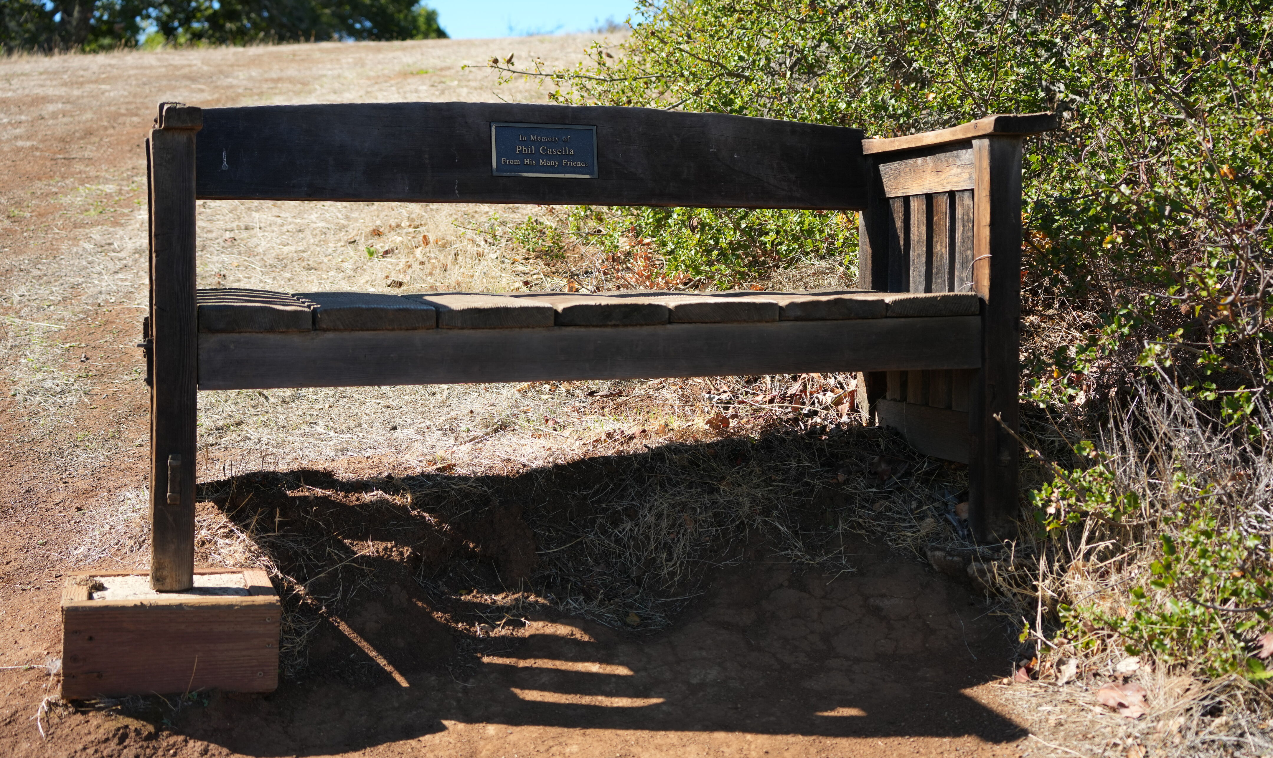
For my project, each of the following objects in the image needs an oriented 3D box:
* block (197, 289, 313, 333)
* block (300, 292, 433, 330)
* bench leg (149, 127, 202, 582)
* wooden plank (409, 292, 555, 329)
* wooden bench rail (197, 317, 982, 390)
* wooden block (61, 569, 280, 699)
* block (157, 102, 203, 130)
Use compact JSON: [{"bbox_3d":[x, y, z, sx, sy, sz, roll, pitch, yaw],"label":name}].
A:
[{"bbox_3d":[-0.652,-0.117,2.963,0.178,0.041,0.436,-1,6,-16],"label":"block"},{"bbox_3d":[-0.471,-0.118,3.021,0.192,0.039,0.436,-1,6,-16],"label":"block"},{"bbox_3d":[-0.716,-0.028,2.735,0.062,0.709,0.061,0,3,-18],"label":"bench leg"},{"bbox_3d":[-0.276,-0.116,2.973,0.183,0.042,0.440,-2,4,-15],"label":"wooden plank"},{"bbox_3d":[-0.033,-0.044,2.955,1.361,0.089,0.037,-2,4,-17],"label":"wooden bench rail"},{"bbox_3d":[-0.731,0.395,2.773,0.312,0.140,0.301,1,3,-16],"label":"wooden block"},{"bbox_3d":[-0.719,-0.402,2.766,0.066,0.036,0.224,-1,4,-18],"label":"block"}]

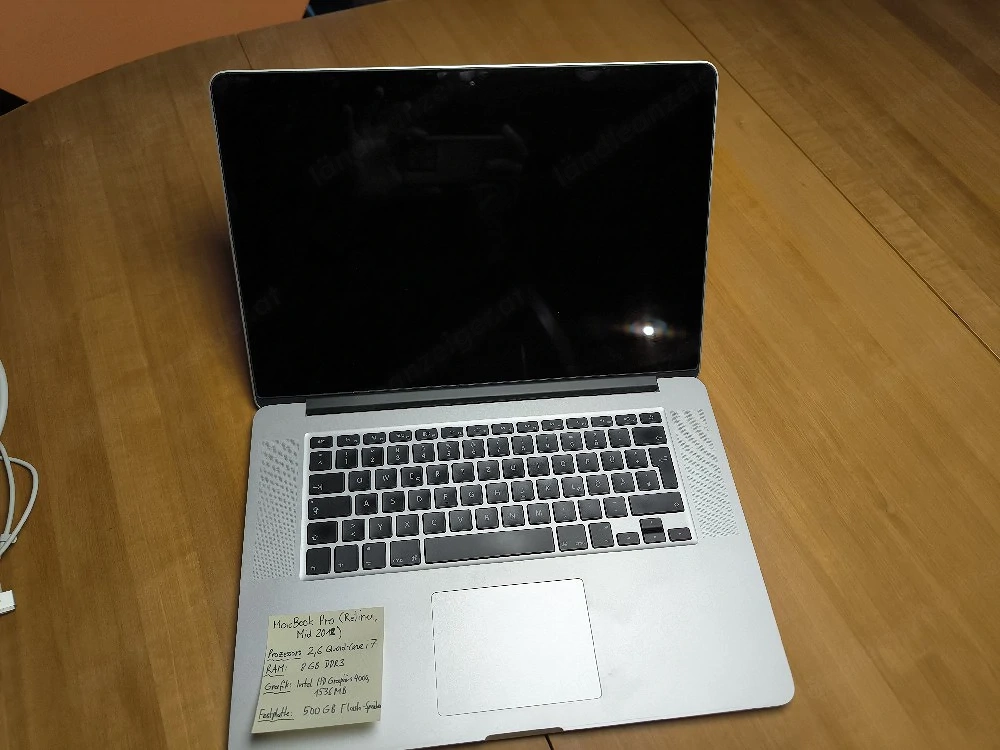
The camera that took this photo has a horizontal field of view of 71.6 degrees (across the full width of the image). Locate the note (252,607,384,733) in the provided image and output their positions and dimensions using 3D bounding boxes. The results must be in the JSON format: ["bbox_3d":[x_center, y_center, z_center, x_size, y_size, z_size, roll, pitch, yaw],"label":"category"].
[{"bbox_3d":[-0.113,0.187,0.442,0.076,0.013,0.070,-2,60,-5],"label":"note"}]

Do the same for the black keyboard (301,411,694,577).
[{"bbox_3d":[-0.002,0.084,0.515,0.277,0.008,0.108,-4,60,-6],"label":"black keyboard"}]

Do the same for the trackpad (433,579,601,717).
[{"bbox_3d":[0.010,0.179,0.461,0.106,0.004,0.077,-4,60,-6],"label":"trackpad"}]

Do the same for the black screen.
[{"bbox_3d":[-0.016,-0.102,0.524,0.358,0.239,0.007,-4,17,-6],"label":"black screen"}]

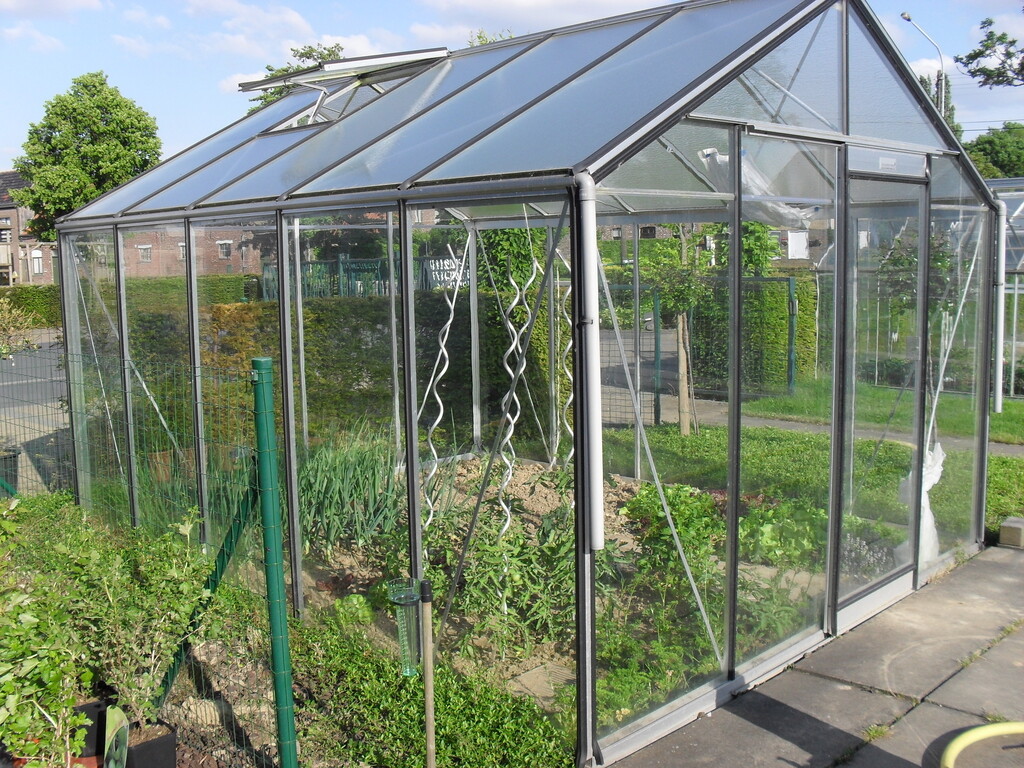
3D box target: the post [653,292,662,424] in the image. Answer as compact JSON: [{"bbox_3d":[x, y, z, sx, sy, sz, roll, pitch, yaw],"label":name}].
[{"bbox_3d":[1.257,-0.232,8.960,0.058,1.220,0.058,-1,7,0],"label":"post"}]

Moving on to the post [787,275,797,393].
[{"bbox_3d":[2.851,-0.484,10.550,0.060,1.230,0.060,-1,7,0],"label":"post"}]

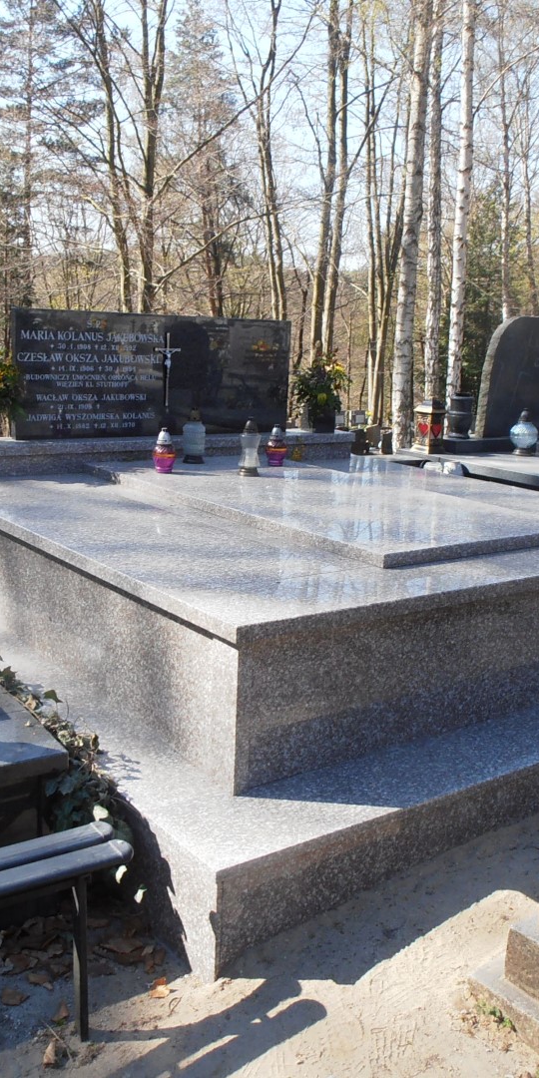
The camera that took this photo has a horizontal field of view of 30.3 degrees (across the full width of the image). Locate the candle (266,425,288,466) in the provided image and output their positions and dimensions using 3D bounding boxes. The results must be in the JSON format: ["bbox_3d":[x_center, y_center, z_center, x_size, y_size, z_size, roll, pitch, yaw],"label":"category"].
[{"bbox_3d":[0.040,-0.484,5.164,0.108,0.213,0.108,3,12,-1],"label":"candle"}]

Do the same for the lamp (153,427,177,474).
[{"bbox_3d":[-0.501,-0.426,4.779,0.105,0.214,0.105,3,12,-1],"label":"lamp"}]

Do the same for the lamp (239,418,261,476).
[{"bbox_3d":[-0.091,-0.444,4.799,0.106,0.276,0.106,3,12,-1],"label":"lamp"}]

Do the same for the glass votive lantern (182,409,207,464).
[{"bbox_3d":[-0.377,-0.517,4.989,0.121,0.273,0.121,2,11,0],"label":"glass votive lantern"}]

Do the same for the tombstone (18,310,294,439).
[{"bbox_3d":[-0.573,-0.860,5.269,1.635,0.624,0.065,-6,14,-36],"label":"tombstone"}]

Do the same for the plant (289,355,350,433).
[{"bbox_3d":[0.297,-0.845,5.836,0.320,0.440,0.320,-6,14,-36],"label":"plant"}]

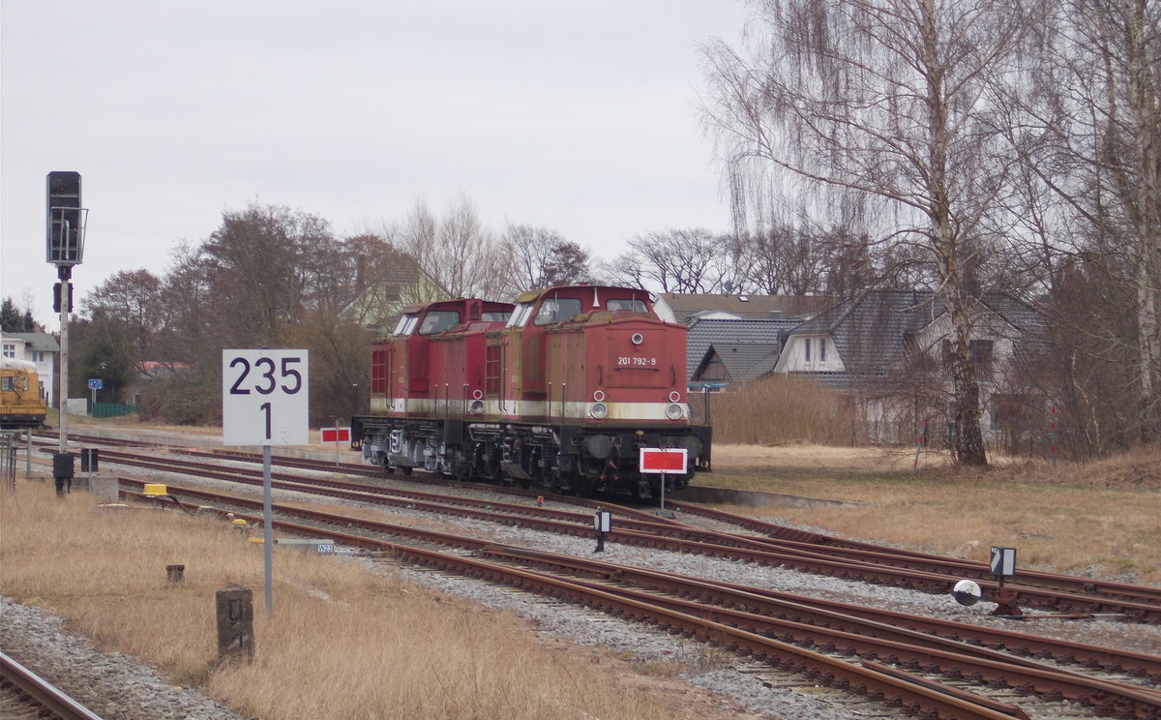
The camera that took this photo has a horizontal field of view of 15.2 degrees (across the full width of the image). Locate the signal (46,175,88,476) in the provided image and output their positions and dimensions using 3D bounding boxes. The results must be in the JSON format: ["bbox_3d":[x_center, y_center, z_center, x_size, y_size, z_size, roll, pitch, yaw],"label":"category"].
[{"bbox_3d":[-10.270,-0.454,87.000,0.750,6.650,0.800,1,0,-16],"label":"signal"}]

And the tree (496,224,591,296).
[{"bbox_3d":[-2.496,-2.588,300.000,7.000,13.600,7.000,0,0,0],"label":"tree"}]

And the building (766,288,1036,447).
[{"bbox_3d":[19.356,0.325,244.000,14.000,8.400,10.000,1,0,-20],"label":"building"}]

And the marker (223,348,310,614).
[{"bbox_3d":[-3.214,1.257,44.600,0.880,2.740,0.100,0,0,-13],"label":"marker"}]

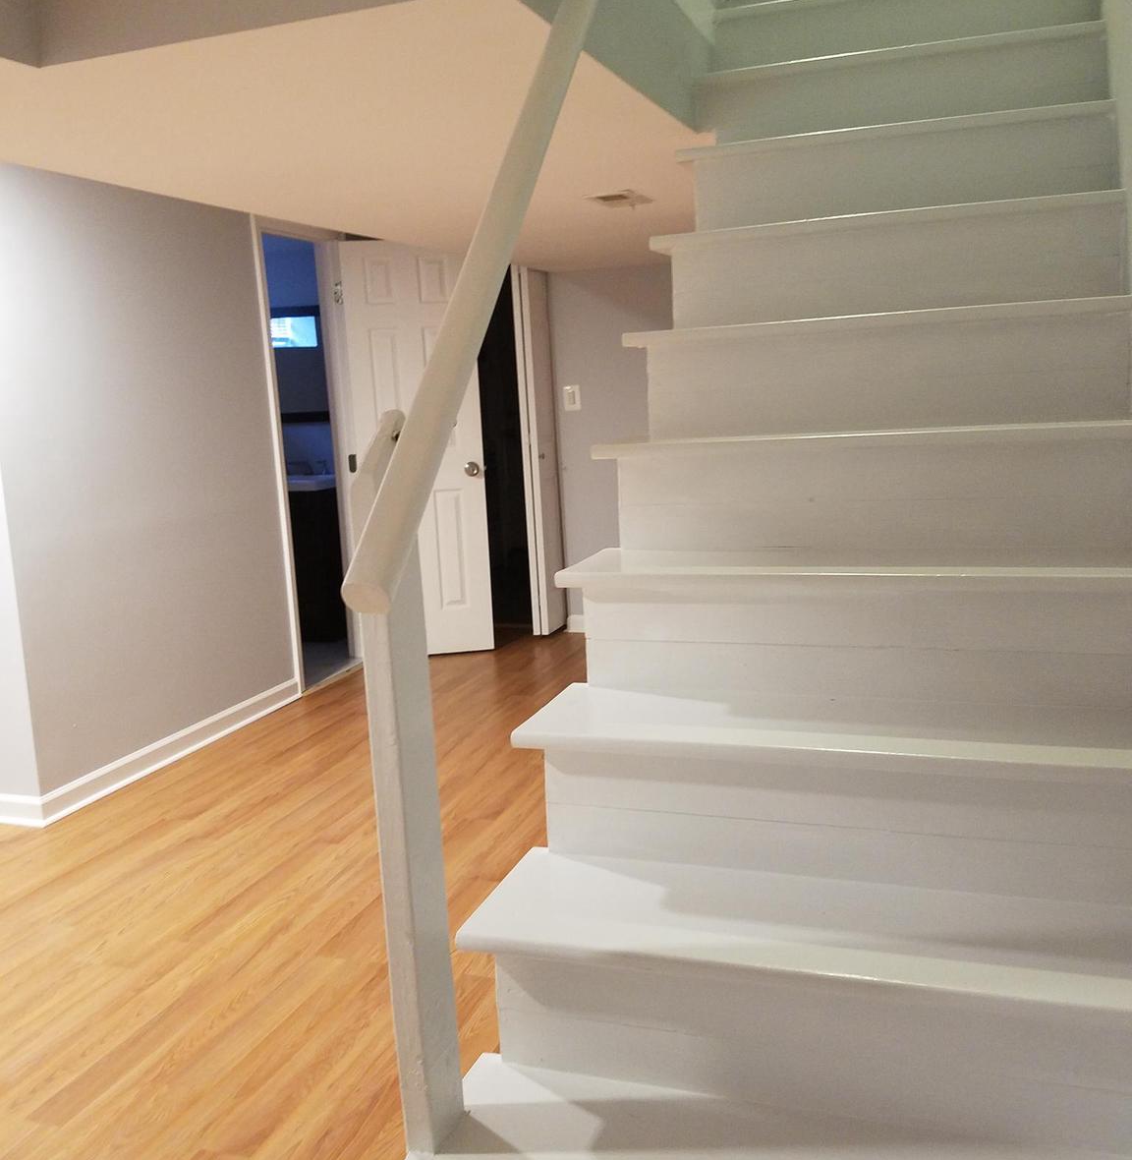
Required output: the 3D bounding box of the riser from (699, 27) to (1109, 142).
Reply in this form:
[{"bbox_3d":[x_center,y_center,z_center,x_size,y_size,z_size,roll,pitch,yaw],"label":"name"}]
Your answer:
[{"bbox_3d":[0.785,-1.119,2.686,0.880,0.184,0.022,1,11,20],"label":"riser"}]

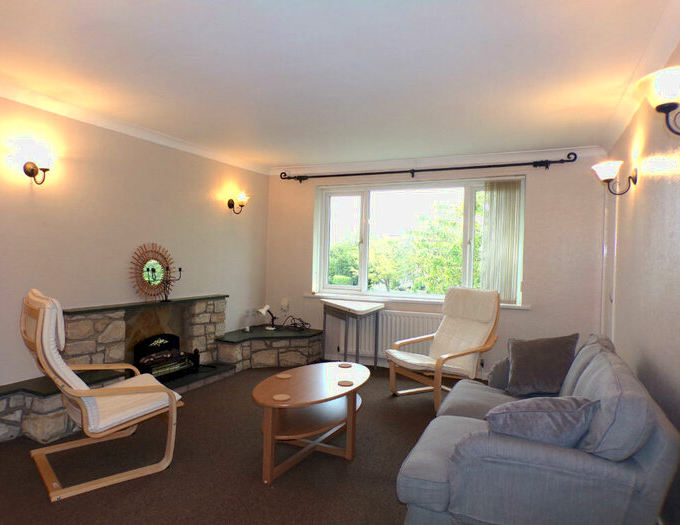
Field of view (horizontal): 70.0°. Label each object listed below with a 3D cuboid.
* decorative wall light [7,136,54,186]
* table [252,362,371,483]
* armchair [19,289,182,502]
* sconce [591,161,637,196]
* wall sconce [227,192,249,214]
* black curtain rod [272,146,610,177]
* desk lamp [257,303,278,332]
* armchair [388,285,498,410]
[{"bbox_3d":[-2.162,-0.683,3.525,0.265,0.237,0.189,2,1,26],"label":"decorative wall light"},{"bbox_3d":[-0.156,0.978,3.061,0.618,0.473,1.130,2,1,22],"label":"table"},{"bbox_3d":[-1.398,0.672,2.872,0.774,1.026,0.692,1,1,-40],"label":"armchair"},{"bbox_3d":[1.875,-0.583,3.326,0.265,0.237,0.189,2,1,26],"label":"sconce"},{"bbox_3d":[-1.148,-0.679,5.607,0.265,0.237,0.189,2,1,26],"label":"wall sconce"},{"bbox_3d":[0.830,-1.121,5.422,3.947,0.077,0.075,2,1,26],"label":"black curtain rod"},{"bbox_3d":[-0.888,0.669,5.947,0.255,0.305,0.131,1,1,-9],"label":"desk lamp"},{"bbox_3d":[0.892,0.721,4.319,0.767,1.016,0.685,1,1,-27],"label":"armchair"}]

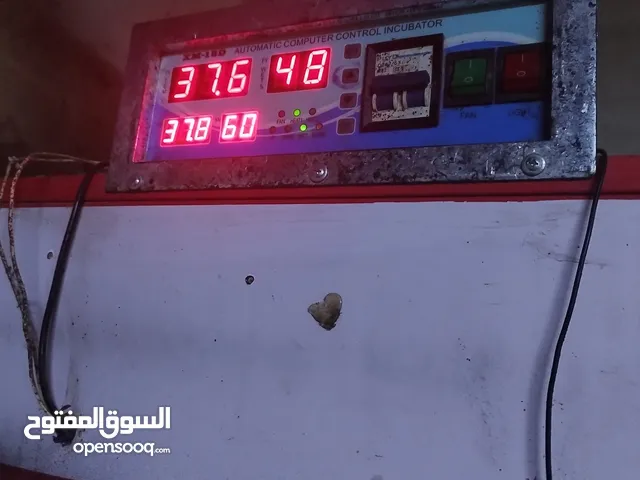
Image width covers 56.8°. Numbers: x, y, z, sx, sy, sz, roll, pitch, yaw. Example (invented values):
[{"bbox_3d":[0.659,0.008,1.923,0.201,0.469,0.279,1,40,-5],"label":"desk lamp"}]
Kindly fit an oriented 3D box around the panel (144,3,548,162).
[{"bbox_3d":[0.006,-0.084,0.351,0.247,0.078,0.030,1,-12,23],"label":"panel"}]

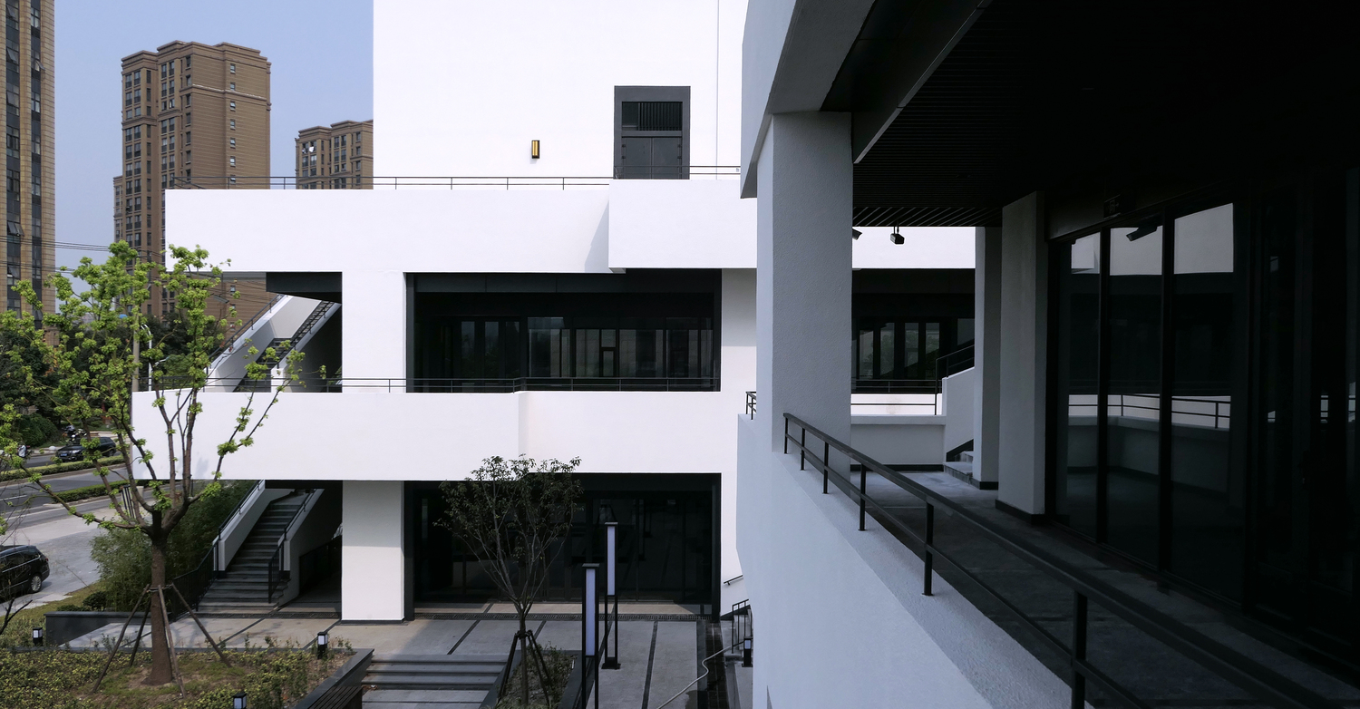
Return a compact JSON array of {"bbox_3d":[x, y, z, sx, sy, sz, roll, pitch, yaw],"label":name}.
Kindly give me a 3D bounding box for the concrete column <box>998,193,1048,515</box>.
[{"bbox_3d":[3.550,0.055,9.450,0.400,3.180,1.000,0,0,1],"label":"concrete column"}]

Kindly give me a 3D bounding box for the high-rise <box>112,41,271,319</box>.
[{"bbox_3d":[-79.600,-20.500,155.300,21.000,58.000,16.000,0,0,37],"label":"high-rise"}]

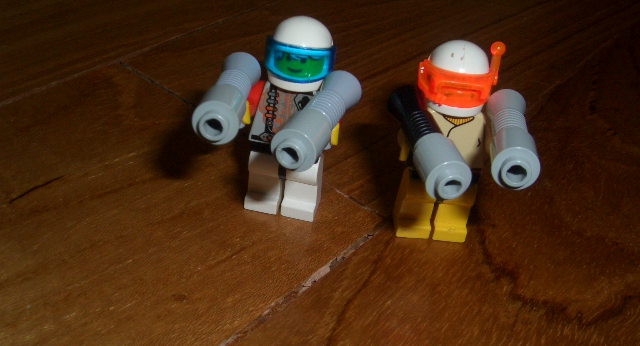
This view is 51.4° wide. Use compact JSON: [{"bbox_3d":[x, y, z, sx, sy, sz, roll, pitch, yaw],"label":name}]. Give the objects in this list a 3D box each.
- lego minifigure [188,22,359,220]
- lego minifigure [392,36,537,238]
[{"bbox_3d":[-0.008,-0.006,0.130,0.029,0.043,0.034,11,32,6],"label":"lego minifigure"},{"bbox_3d":[0.027,-0.001,0.128,0.028,0.043,0.033,4,32,-4],"label":"lego minifigure"}]

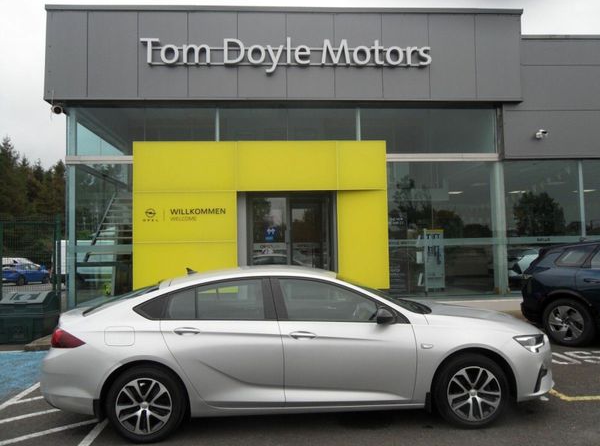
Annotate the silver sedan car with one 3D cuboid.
[{"bbox_3d":[-0.025,1.161,5.078,4.900,1.455,1.920,-1,-3,-4],"label":"silver sedan car"}]

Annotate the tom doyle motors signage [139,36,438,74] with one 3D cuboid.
[{"bbox_3d":[-0.275,-4.018,11.676,6.972,0.907,0.180,-1,-3,-3],"label":"tom doyle motors signage"}]

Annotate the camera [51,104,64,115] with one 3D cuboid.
[{"bbox_3d":[-5.859,-2.747,11.725,0.220,0.200,0.280,1,6,-27],"label":"camera"}]

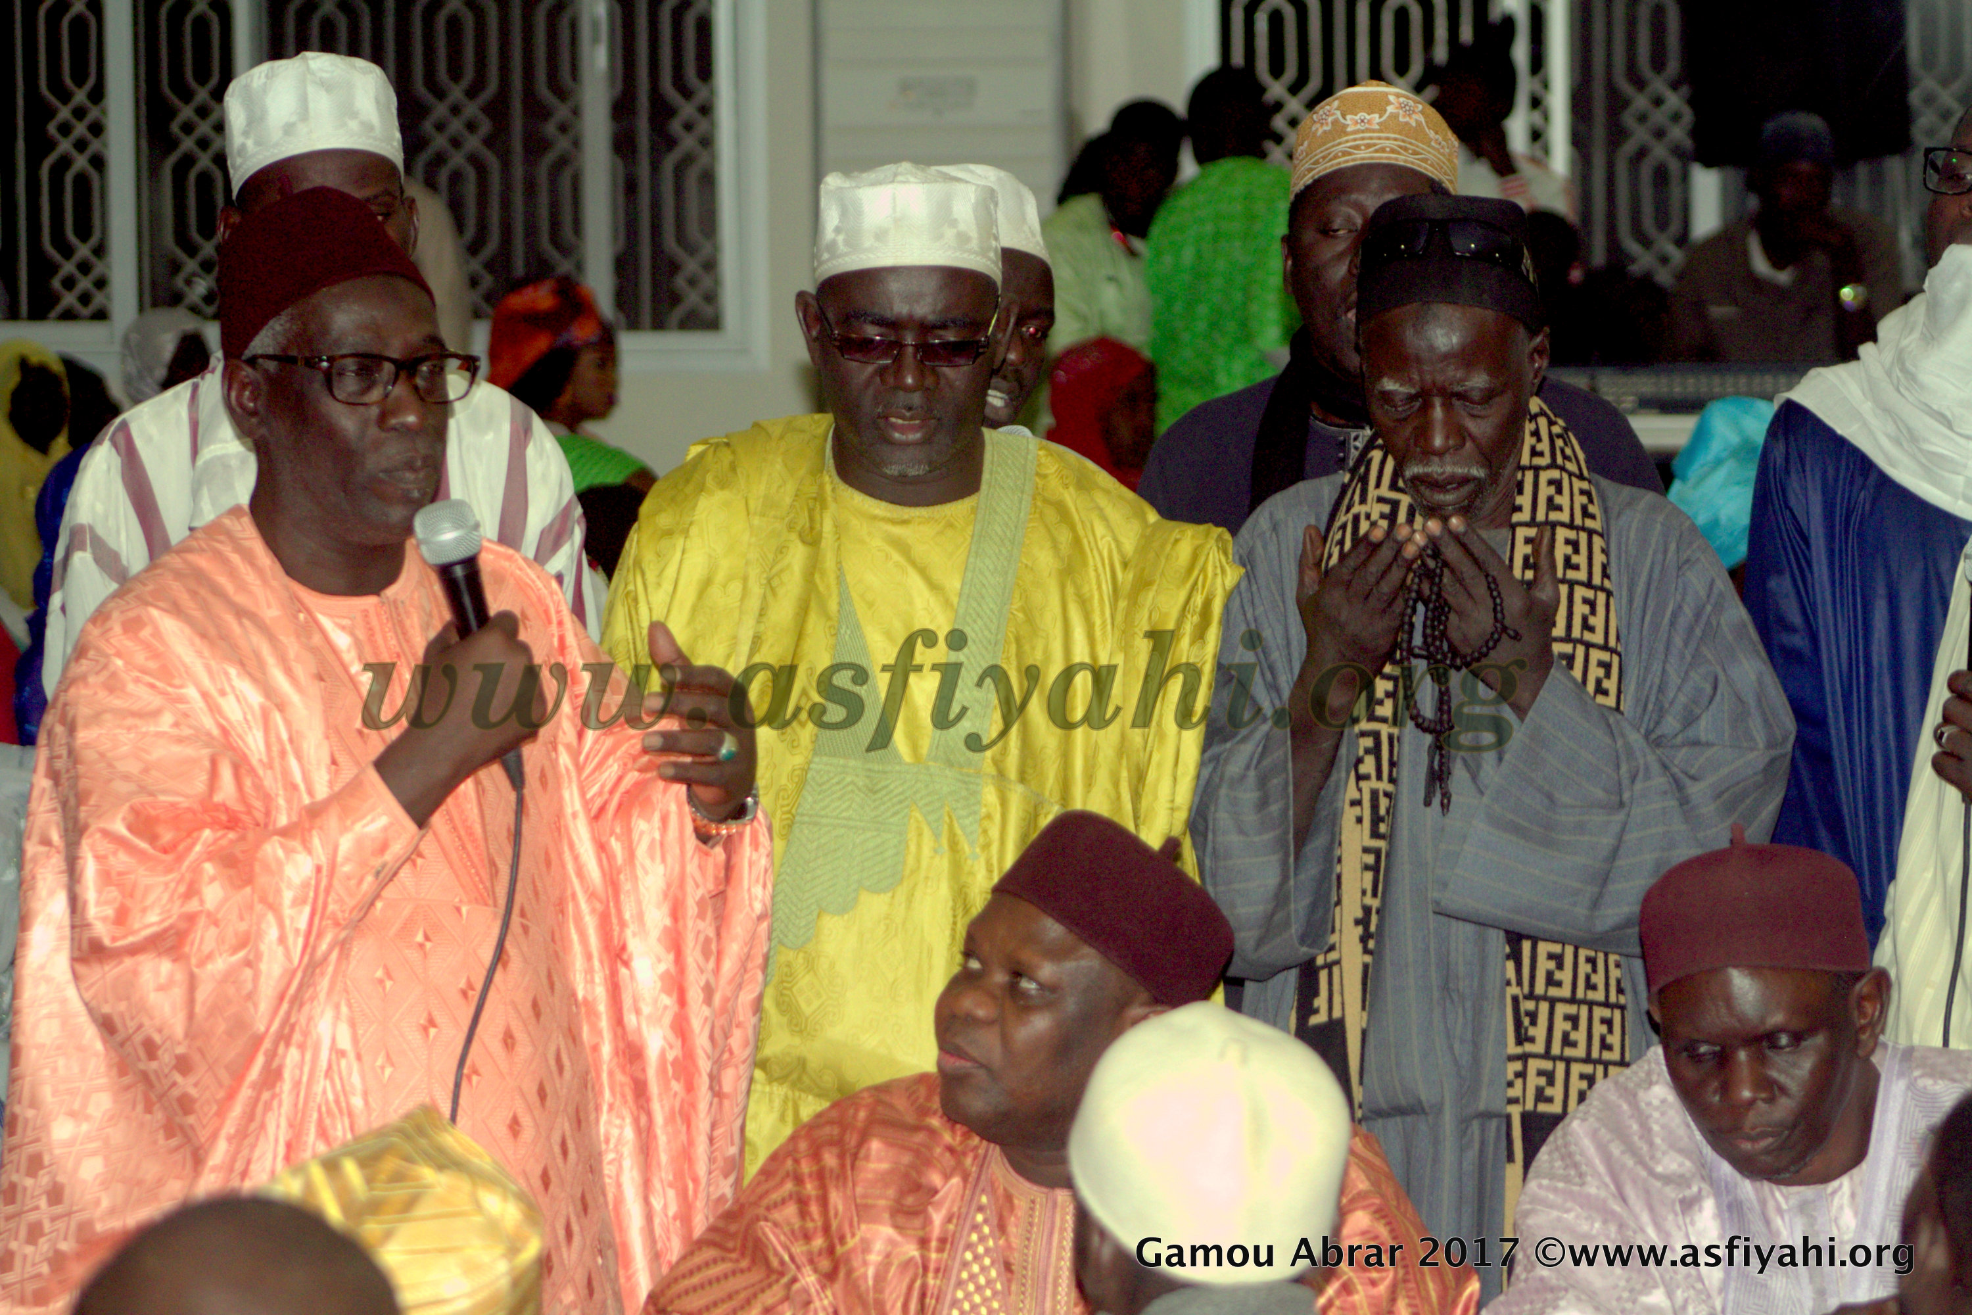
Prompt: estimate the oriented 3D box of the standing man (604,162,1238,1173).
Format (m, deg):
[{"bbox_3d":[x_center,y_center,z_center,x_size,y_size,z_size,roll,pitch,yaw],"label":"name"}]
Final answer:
[{"bbox_3d":[-0.058,0.468,6.795,0.560,1.790,0.400,0,4,3],"label":"standing man"}]

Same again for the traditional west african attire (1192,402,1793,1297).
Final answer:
[{"bbox_3d":[0.443,0.526,6.784,0.520,1.480,0.480,0,4,9],"label":"traditional west african attire"}]

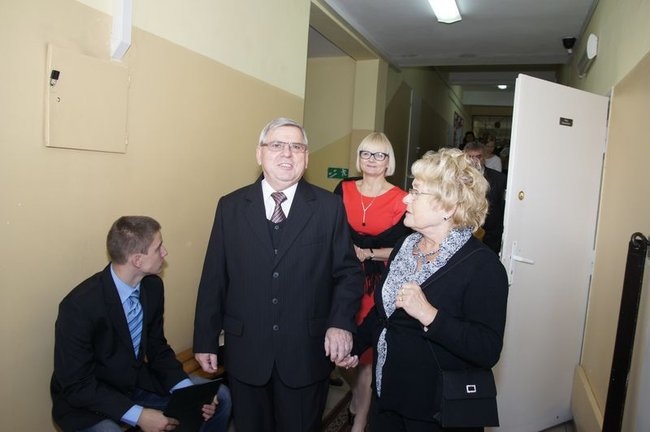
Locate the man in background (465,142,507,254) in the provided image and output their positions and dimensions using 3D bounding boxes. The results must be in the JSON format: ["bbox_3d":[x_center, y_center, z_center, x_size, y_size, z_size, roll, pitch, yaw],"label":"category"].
[{"bbox_3d":[1.155,0.312,3.680,0.560,1.790,0.340,6,6,23],"label":"man in background"}]

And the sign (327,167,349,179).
[{"bbox_3d":[0.179,-0.564,5.950,0.300,0.150,0.020,6,6,23],"label":"sign"}]

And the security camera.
[{"bbox_3d":[2.413,-1.681,4.450,0.120,0.130,0.160,6,6,23],"label":"security camera"}]

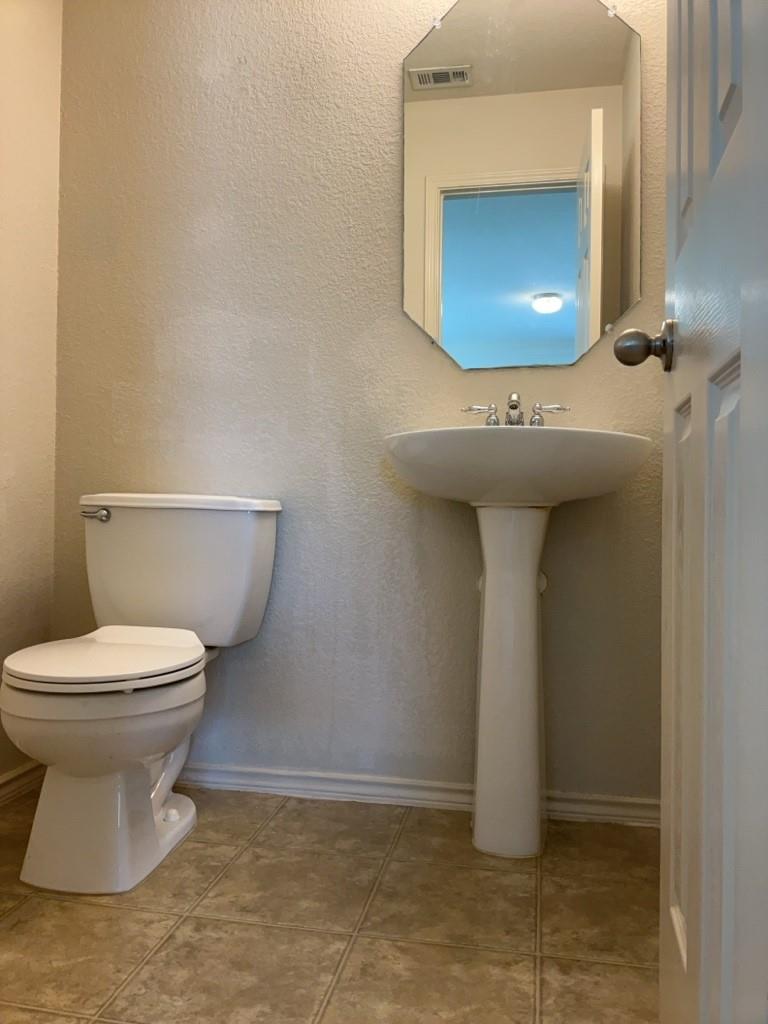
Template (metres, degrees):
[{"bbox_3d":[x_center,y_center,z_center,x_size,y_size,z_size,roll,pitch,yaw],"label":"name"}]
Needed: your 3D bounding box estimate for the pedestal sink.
[{"bbox_3d":[0.271,0.277,1.702,0.560,0.894,0.459,1,-1,11],"label":"pedestal sink"}]

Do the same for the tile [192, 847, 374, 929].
[{"bbox_3d":[-0.169,0.720,1.532,0.298,0.010,0.298,1,-1,11],"label":"tile"}]

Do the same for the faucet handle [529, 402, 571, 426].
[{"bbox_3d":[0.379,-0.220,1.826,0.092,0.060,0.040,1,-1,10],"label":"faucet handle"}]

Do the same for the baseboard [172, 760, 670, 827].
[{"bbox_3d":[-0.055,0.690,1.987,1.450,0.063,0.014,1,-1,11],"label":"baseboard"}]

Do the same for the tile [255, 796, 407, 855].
[{"bbox_3d":[-0.111,0.724,1.835,0.298,0.010,0.307,1,-1,11],"label":"tile"}]

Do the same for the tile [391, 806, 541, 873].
[{"bbox_3d":[0.188,0.728,1.778,0.298,0.010,0.307,1,-1,11],"label":"tile"}]

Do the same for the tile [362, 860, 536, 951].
[{"bbox_3d":[0.129,0.724,1.475,0.298,0.010,0.298,1,-1,11],"label":"tile"}]

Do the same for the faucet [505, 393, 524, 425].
[{"bbox_3d":[0.293,-0.225,1.796,0.043,0.087,0.120,1,-1,11],"label":"faucet"}]

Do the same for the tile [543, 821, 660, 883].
[{"bbox_3d":[0.483,0.733,1.721,0.292,0.010,0.307,1,-1,11],"label":"tile"}]

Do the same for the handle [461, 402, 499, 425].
[{"bbox_3d":[0.222,-0.220,1.853,0.091,0.064,0.034,1,-1,11],"label":"handle"}]

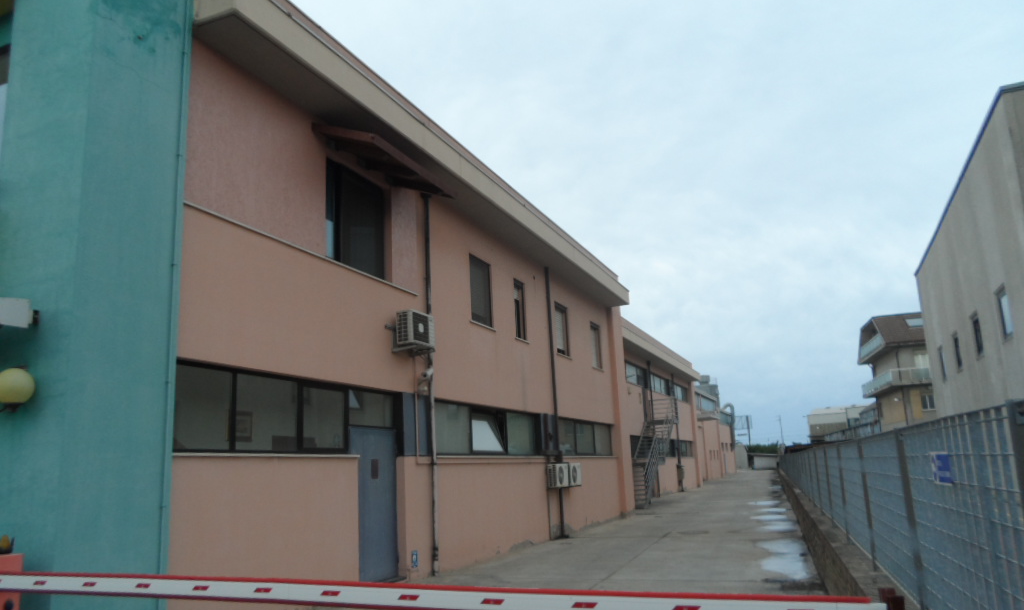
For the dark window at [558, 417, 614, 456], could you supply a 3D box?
[{"bbox_3d":[2.036,3.645,20.312,0.130,0.952,4.813,-8,-14,22],"label":"dark window"}]

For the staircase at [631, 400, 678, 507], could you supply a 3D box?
[{"bbox_3d":[5.710,5.869,30.279,1.100,4.340,7.800,-9,-14,22],"label":"staircase"}]

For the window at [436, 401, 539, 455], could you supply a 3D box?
[{"bbox_3d":[-0.323,2.597,15.233,0.110,0.988,5.223,-9,-14,22],"label":"window"}]

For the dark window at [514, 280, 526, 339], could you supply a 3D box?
[{"bbox_3d":[0.147,0.139,16.810,0.130,1.345,0.600,-8,-14,22],"label":"dark window"}]

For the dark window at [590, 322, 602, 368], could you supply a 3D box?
[{"bbox_3d":[2.633,1.278,23.000,0.110,1.412,1.045,-9,-14,22],"label":"dark window"}]

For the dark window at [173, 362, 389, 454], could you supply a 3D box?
[{"bbox_3d":[-2.731,1.458,9.724,0.110,1.004,4.356,-9,-14,22],"label":"dark window"}]

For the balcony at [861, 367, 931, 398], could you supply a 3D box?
[{"bbox_3d":[33.035,6.753,62.908,4.000,1.220,12.200,-6,-13,14],"label":"balcony"}]

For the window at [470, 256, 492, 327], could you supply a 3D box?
[{"bbox_3d":[-0.617,-0.288,15.574,0.110,1.406,1.057,-9,-14,22],"label":"window"}]

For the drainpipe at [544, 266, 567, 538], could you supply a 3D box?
[{"bbox_3d":[1.057,2.212,18.015,0.100,6.572,0.100,-8,-14,22],"label":"drainpipe"}]

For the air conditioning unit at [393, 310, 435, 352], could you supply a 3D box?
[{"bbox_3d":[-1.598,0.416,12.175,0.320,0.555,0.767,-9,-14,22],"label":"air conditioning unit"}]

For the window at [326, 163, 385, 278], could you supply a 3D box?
[{"bbox_3d":[-2.337,-1.251,11.158,0.130,1.490,1.635,-8,-14,22],"label":"window"}]

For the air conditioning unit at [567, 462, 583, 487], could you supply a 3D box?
[{"bbox_3d":[1.424,4.200,18.219,0.320,0.555,0.855,-9,-14,22],"label":"air conditioning unit"}]

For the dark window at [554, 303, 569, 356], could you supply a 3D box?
[{"bbox_3d":[1.288,0.675,19.454,0.130,1.345,0.973,-8,-14,22],"label":"dark window"}]

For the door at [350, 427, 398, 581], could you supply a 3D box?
[{"bbox_3d":[-2.006,2.931,10.843,0.090,2.215,1.242,-8,-14,22],"label":"door"}]

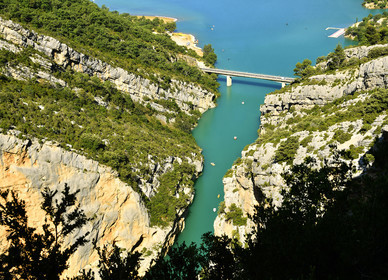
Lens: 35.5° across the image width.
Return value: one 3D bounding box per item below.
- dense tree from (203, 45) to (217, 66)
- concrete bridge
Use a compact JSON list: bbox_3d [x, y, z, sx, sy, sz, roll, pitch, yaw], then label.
[{"bbox_3d":[16.339,-89.074,639.434,14.300,21.900,13.000,0,20,0],"label":"dense tree"},{"bbox_3d":[53.172,-58.923,601.672,102.000,12.500,9.800,10,23,25],"label":"concrete bridge"}]

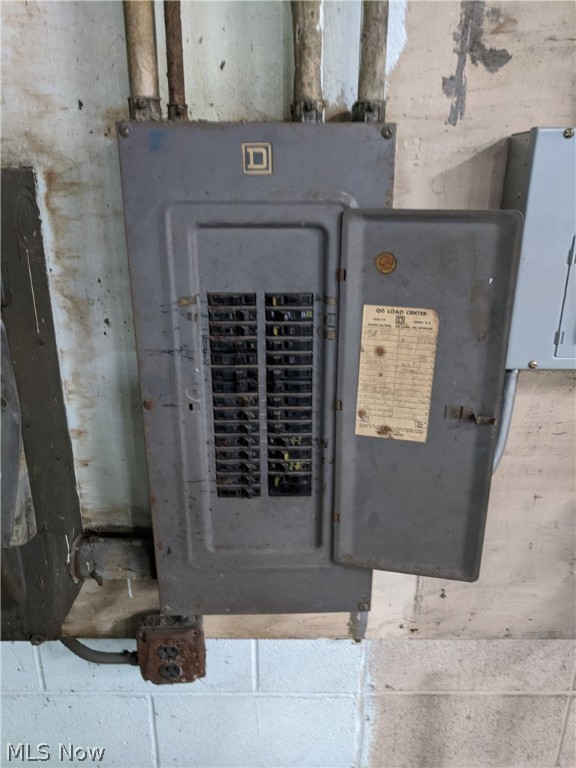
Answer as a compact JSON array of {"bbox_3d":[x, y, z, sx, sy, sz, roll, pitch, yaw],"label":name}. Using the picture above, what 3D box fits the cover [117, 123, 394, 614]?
[{"bbox_3d":[-0.034,0.016,0.771,0.309,0.663,0.055,-1,19,-1],"label":"cover"}]

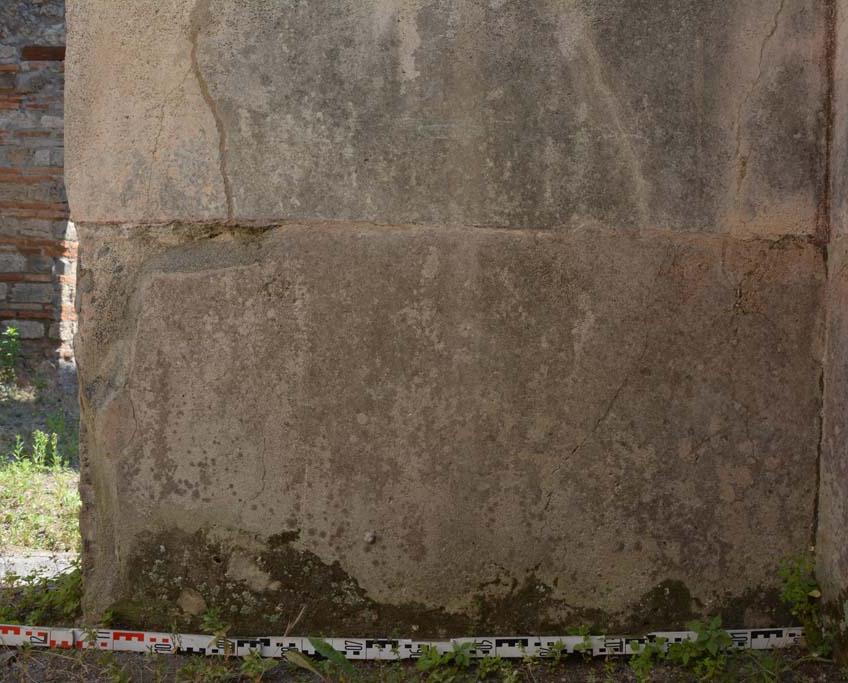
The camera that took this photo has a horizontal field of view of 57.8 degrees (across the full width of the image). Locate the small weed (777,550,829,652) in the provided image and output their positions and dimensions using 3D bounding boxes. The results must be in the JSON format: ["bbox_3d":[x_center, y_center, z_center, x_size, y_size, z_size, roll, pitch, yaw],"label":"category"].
[{"bbox_3d":[0.590,0.406,1.190,0.078,0.155,0.075,0,2,0],"label":"small weed"}]

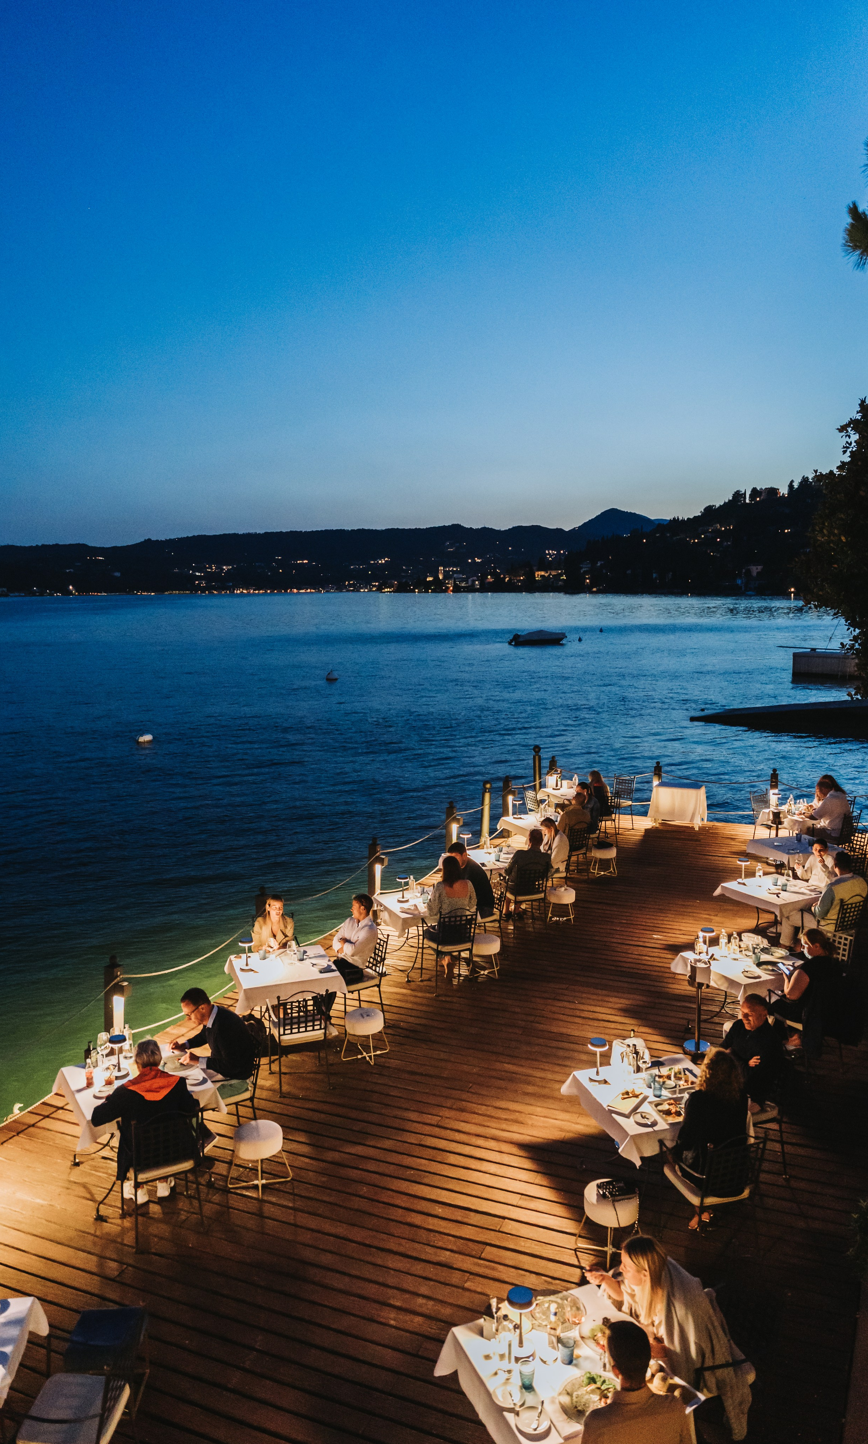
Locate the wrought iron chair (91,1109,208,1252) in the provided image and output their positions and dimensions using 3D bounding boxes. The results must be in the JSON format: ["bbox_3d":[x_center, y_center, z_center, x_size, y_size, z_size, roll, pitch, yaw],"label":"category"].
[{"bbox_3d":[-1.860,2.970,6.531,0.550,0.920,0.540,-4,9,-28],"label":"wrought iron chair"}]

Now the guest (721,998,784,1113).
[{"bbox_3d":[2.039,2.518,6.640,0.700,1.280,0.530,-6,10,-40],"label":"guest"}]

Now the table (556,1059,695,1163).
[{"bbox_3d":[1.650,3.093,7.127,0.980,0.760,0.970,-3,8,-18],"label":"table"}]

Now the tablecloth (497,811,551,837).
[{"bbox_3d":[1.617,1.621,14.604,0.880,0.240,0.880,-3,8,-23],"label":"tablecloth"}]

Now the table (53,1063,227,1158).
[{"bbox_3d":[-2.180,2.990,7.067,0.900,0.770,0.900,-5,9,-31],"label":"table"}]

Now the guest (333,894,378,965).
[{"bbox_3d":[-0.842,2.213,8.886,0.700,1.280,0.520,-5,9,-34],"label":"guest"}]

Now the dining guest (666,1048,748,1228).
[{"bbox_3d":[1.738,2.765,6.346,0.500,1.310,0.660,-3,8,-18],"label":"dining guest"}]

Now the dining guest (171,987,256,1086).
[{"bbox_3d":[-1.717,2.498,6.904,0.840,1.250,0.500,-4,9,-25],"label":"dining guest"}]

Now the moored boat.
[{"bbox_3d":[9.897,-8.032,92.000,5.600,1.400,2.100,-1,8,-8],"label":"moored boat"}]

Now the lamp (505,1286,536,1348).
[{"bbox_3d":[0.378,2.595,4.144,0.127,0.280,0.127,0,8,0],"label":"lamp"}]

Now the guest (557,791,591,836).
[{"bbox_3d":[1.880,1.619,13.663,0.520,1.310,0.750,-4,9,-28],"label":"guest"}]

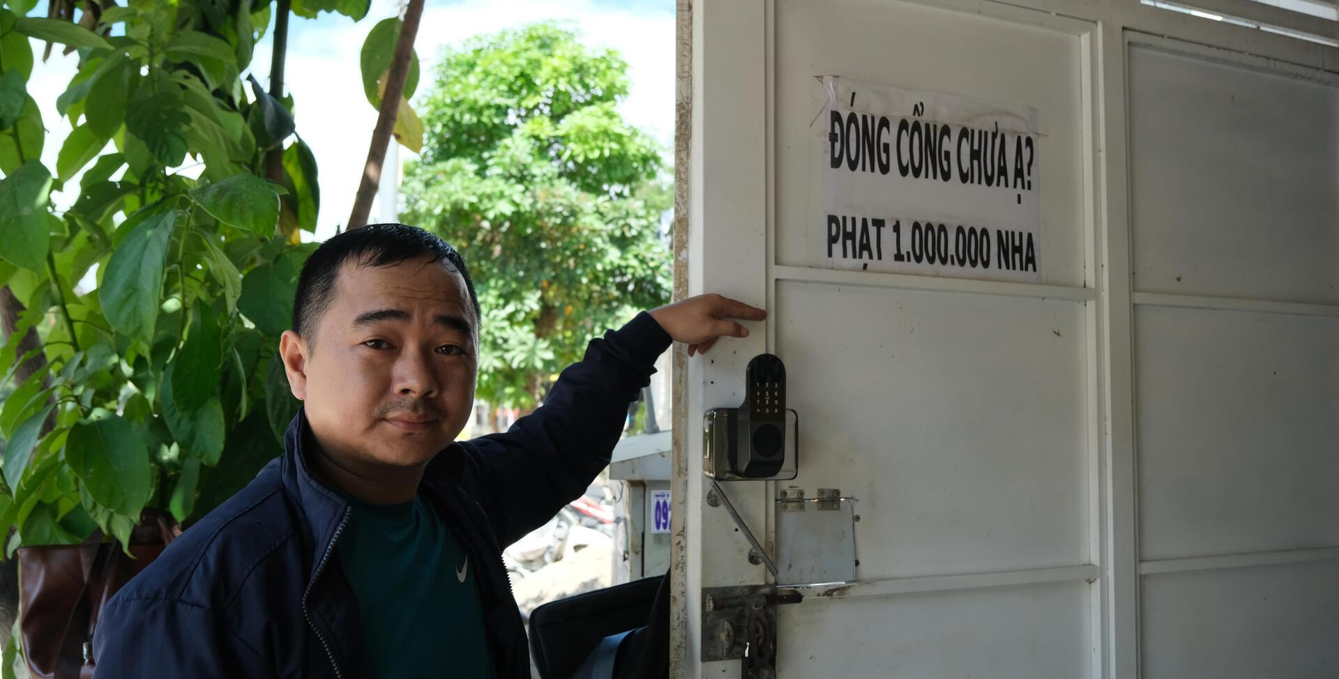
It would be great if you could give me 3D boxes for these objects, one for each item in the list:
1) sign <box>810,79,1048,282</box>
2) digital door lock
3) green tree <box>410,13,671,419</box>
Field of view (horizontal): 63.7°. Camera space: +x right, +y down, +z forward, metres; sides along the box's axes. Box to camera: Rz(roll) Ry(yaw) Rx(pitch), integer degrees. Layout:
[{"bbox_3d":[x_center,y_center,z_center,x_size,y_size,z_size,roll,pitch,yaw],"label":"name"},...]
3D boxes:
[{"bbox_3d":[0.423,-0.246,1.707,0.422,0.296,0.004,2,-4,-24],"label":"sign"},{"bbox_3d":[0.121,0.108,1.495,0.128,0.173,0.080,2,-4,-24],"label":"digital door lock"},{"bbox_3d":[-1.230,-0.415,10.328,2.800,5.211,2.800,0,-4,0],"label":"green tree"}]

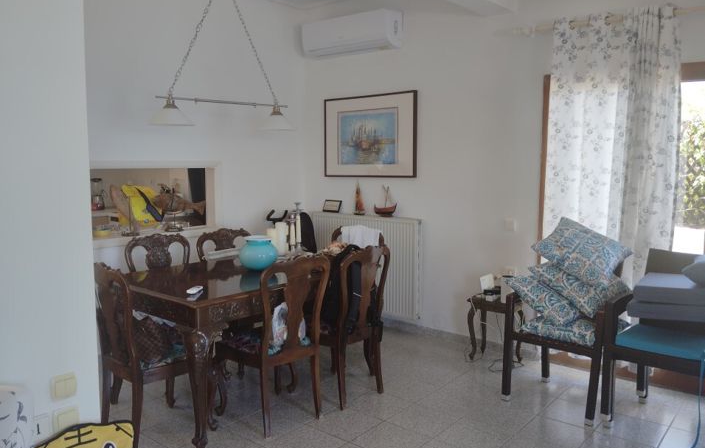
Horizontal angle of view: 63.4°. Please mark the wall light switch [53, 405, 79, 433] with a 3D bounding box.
[{"bbox_3d":[-0.944,0.647,1.880,0.012,0.081,0.081,5,7,39],"label":"wall light switch"}]

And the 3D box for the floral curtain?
[{"bbox_3d":[1.740,-0.208,3.943,0.820,2.410,0.120,5,8,39],"label":"floral curtain"}]

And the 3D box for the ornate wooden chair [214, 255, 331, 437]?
[{"bbox_3d":[-0.482,0.657,3.390,0.500,1.010,0.550,-6,9,-43],"label":"ornate wooden chair"}]

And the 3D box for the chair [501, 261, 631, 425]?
[{"bbox_3d":[1.378,0.694,3.652,0.590,0.890,0.580,6,9,44],"label":"chair"}]

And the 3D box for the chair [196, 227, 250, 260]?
[{"bbox_3d":[-0.801,0.555,4.282,0.550,1.010,0.500,6,9,44],"label":"chair"}]

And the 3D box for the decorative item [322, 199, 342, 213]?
[{"bbox_3d":[-0.179,-0.169,5.717,0.210,0.125,0.020,5,-14,39],"label":"decorative item"}]

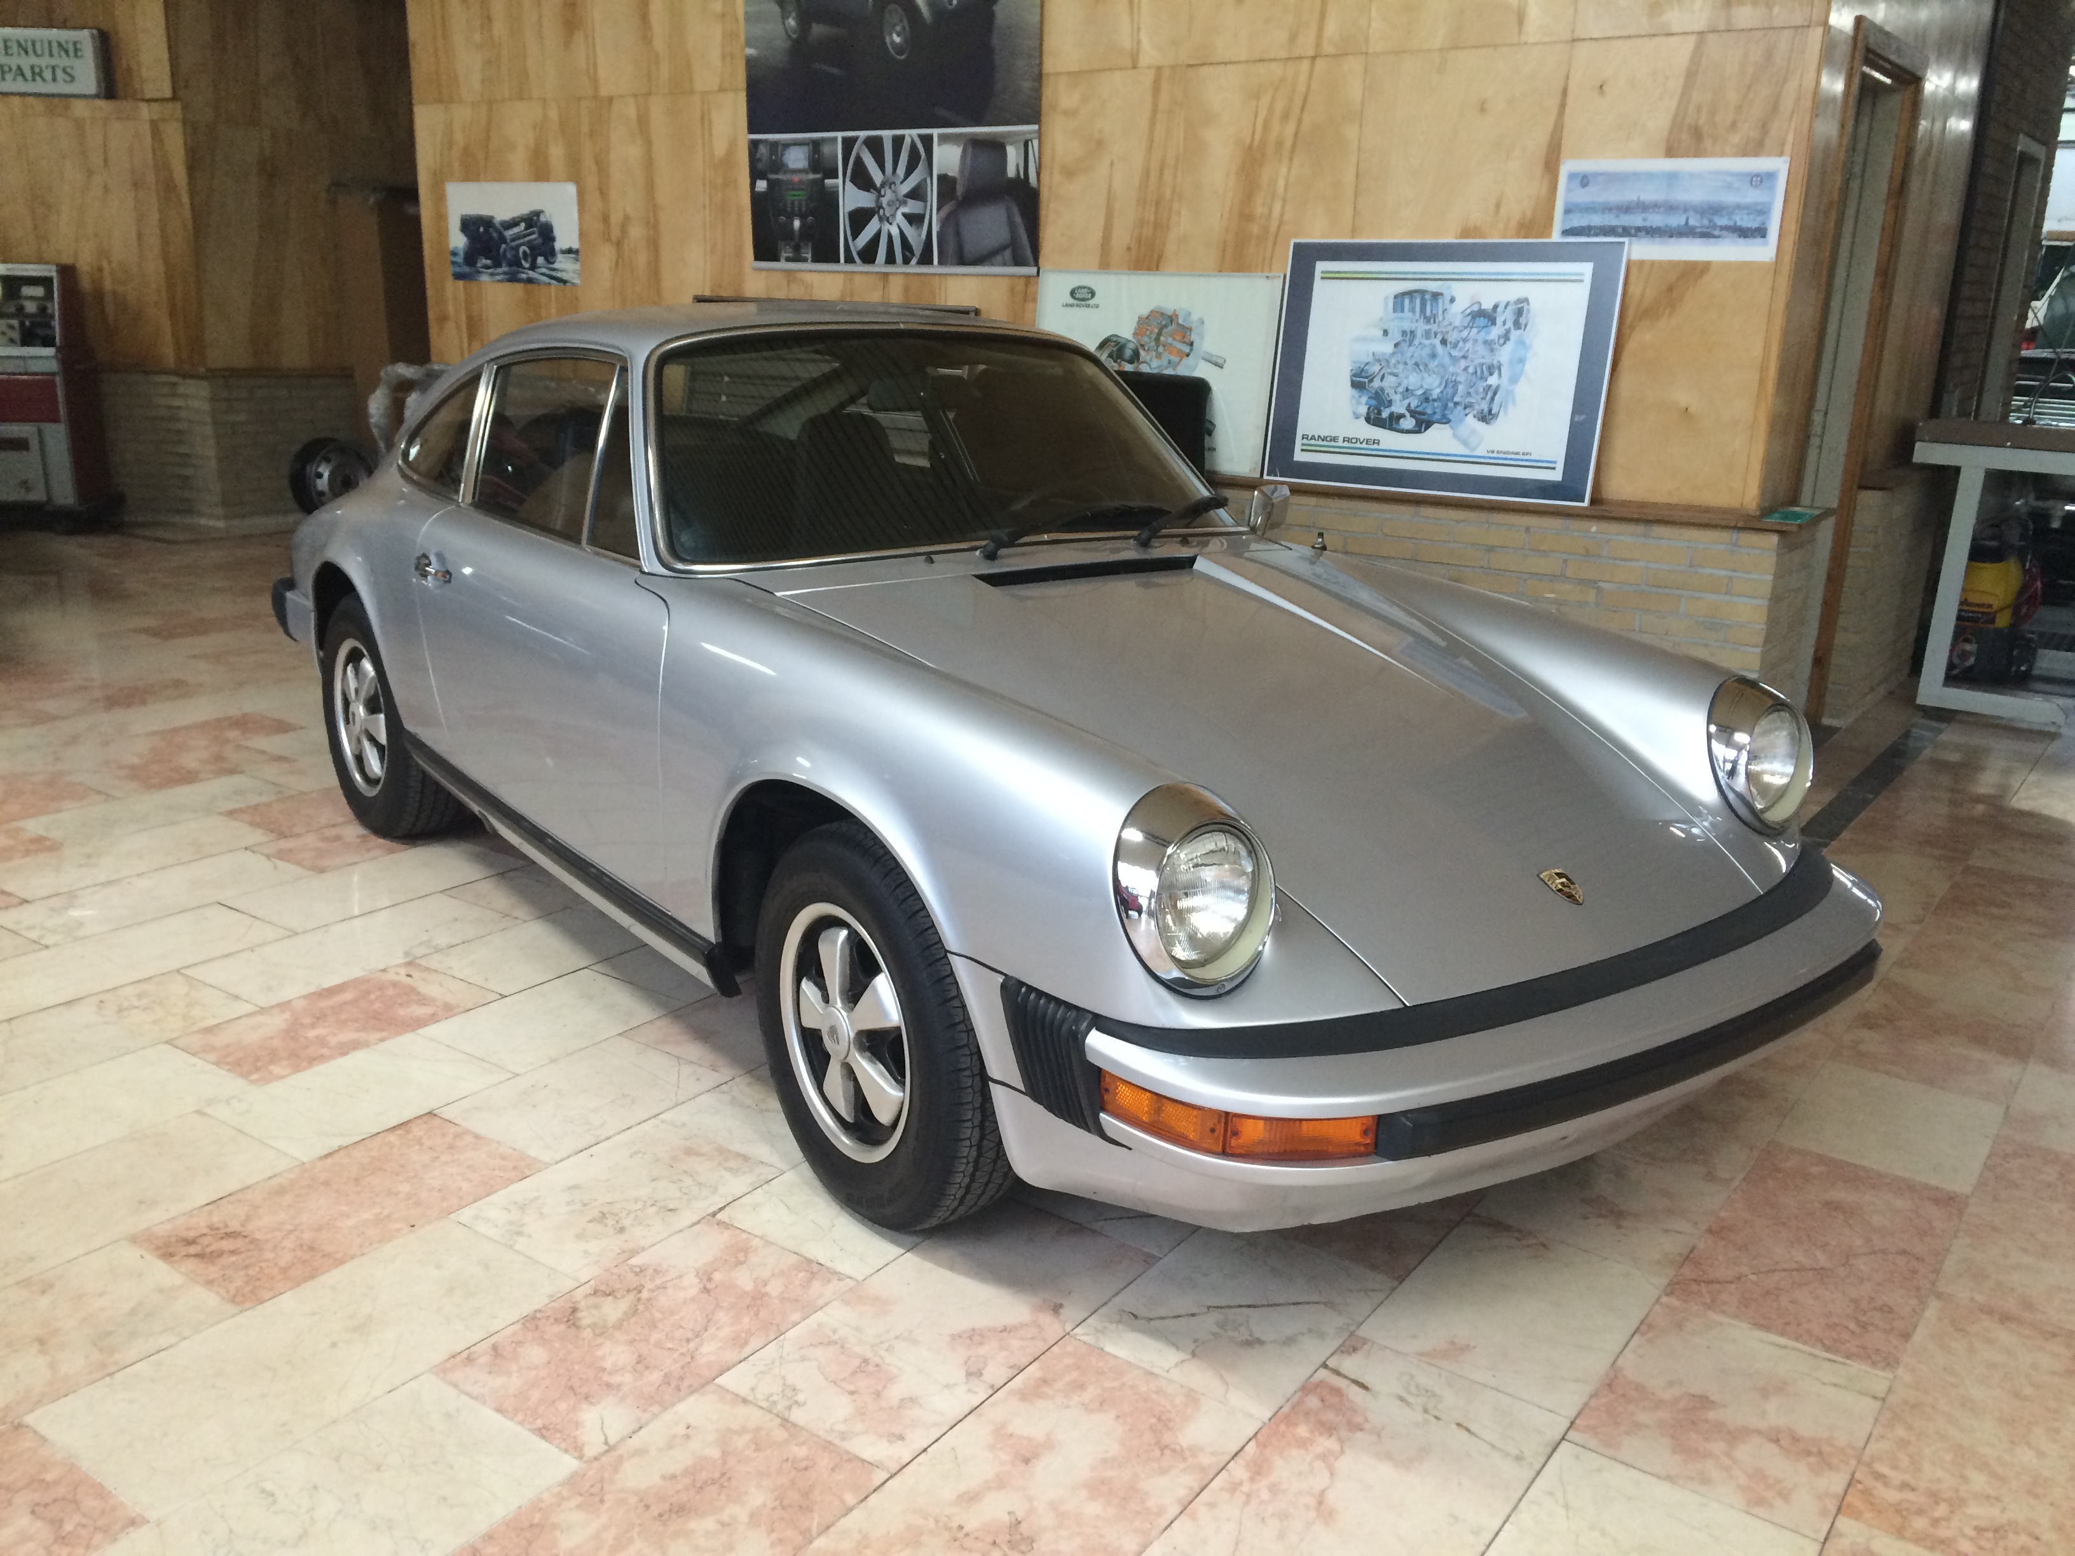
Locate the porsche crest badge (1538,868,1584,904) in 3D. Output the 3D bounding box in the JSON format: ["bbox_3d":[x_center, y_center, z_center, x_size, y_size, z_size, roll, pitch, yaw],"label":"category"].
[{"bbox_3d":[0.744,0.155,2.449,0.051,0.008,0.065,-9,47,-36],"label":"porsche crest badge"}]

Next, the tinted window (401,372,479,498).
[{"bbox_3d":[-1.359,-0.807,3.993,0.050,0.310,0.580,18,4,-37],"label":"tinted window"}]

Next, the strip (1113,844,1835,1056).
[{"bbox_3d":[0.740,0.235,2.452,1.480,0.060,0.310,-10,19,-36],"label":"strip"}]

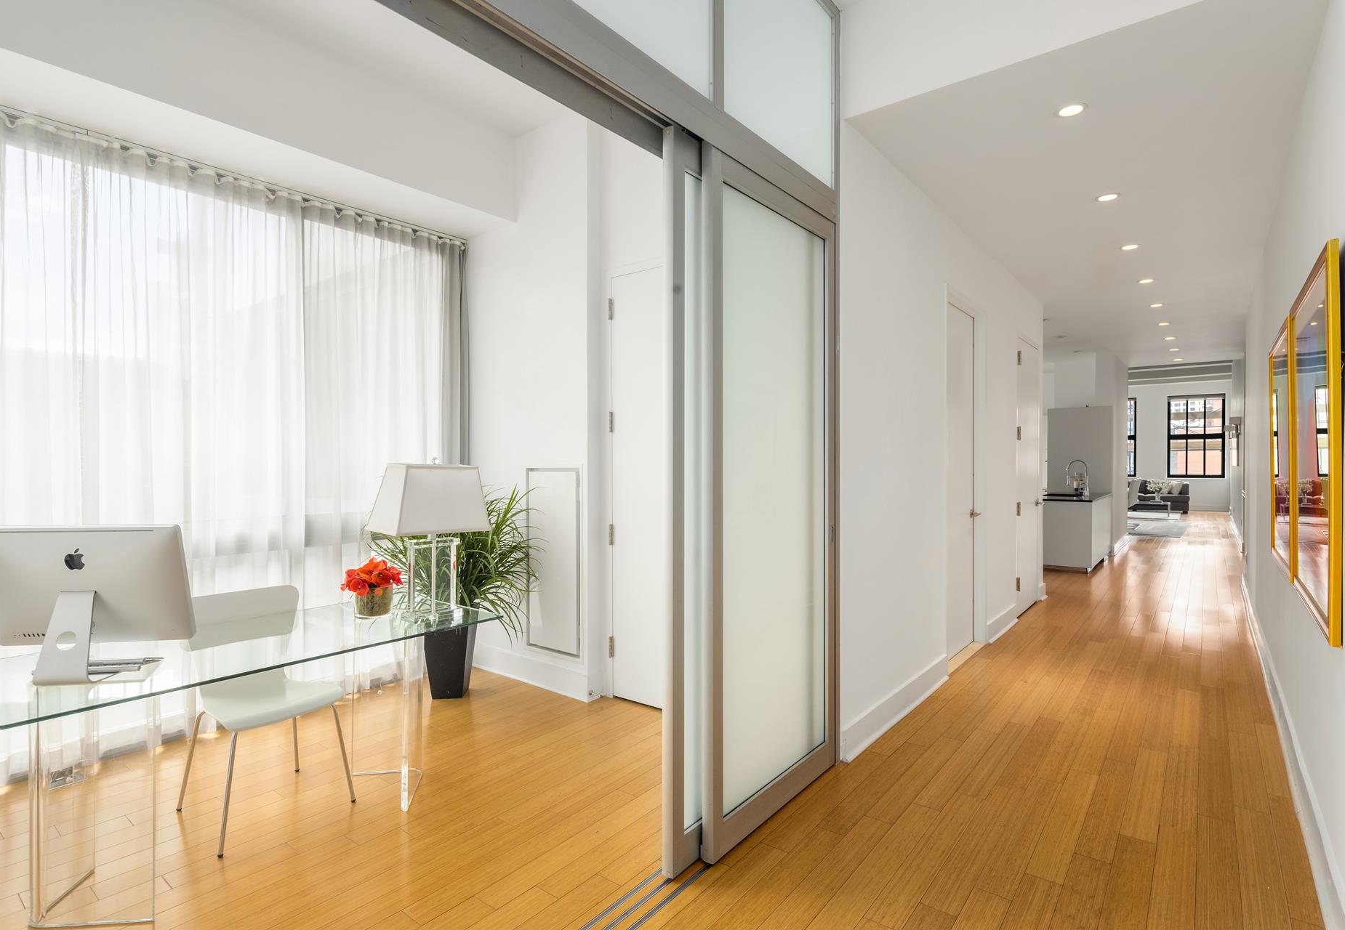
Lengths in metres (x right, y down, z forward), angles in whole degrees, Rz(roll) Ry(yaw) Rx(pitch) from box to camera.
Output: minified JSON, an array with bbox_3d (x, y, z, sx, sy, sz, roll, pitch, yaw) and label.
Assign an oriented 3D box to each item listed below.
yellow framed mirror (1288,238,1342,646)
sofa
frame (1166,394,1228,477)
[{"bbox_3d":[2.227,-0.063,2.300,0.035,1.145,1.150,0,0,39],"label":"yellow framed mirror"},{"bbox_3d":[12.823,0.853,18.000,2.100,0.820,0.930,0,0,39],"label":"sofa"},{"bbox_3d":[14.155,-0.752,17.808,1.230,2.260,0.120,0,0,39],"label":"frame"}]

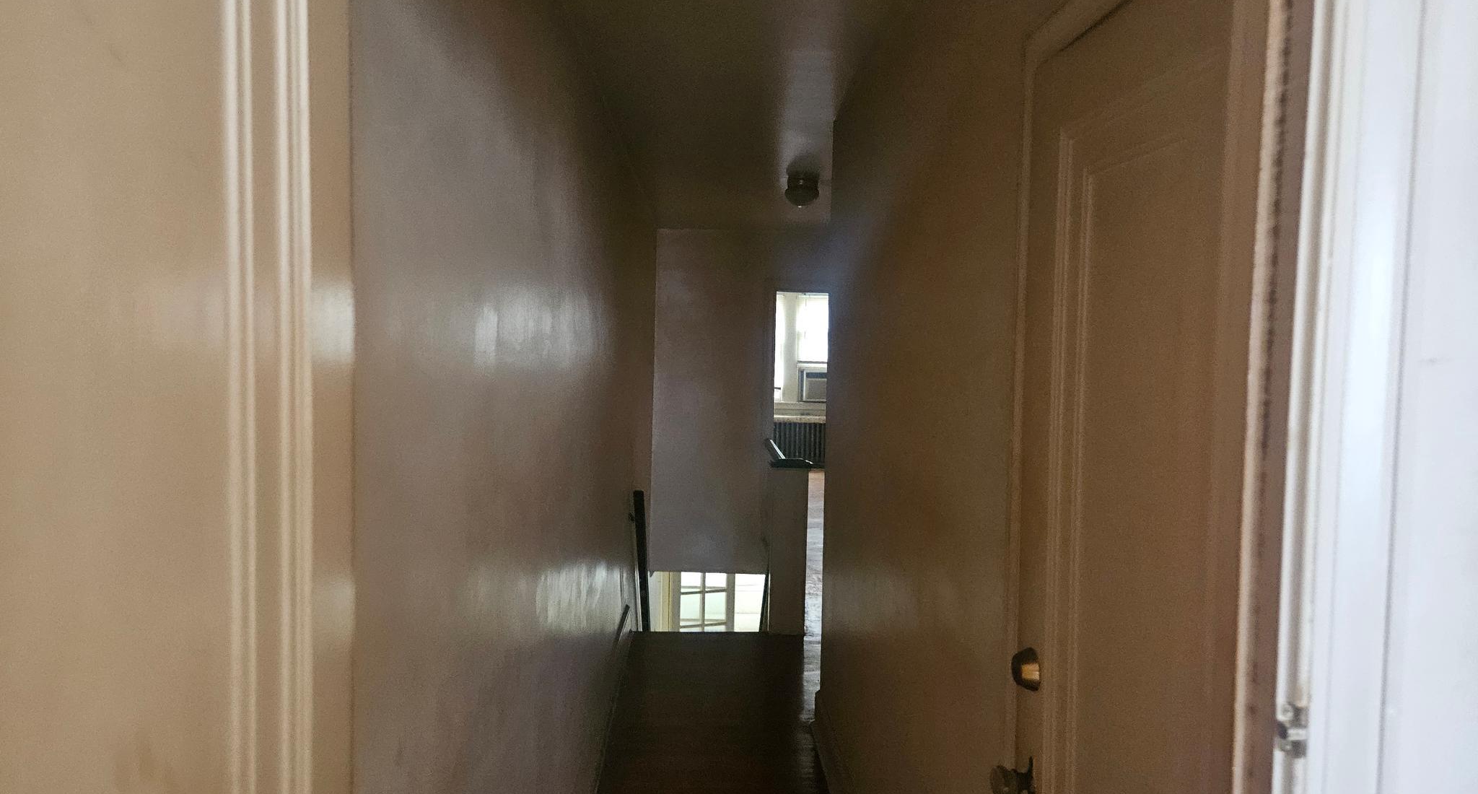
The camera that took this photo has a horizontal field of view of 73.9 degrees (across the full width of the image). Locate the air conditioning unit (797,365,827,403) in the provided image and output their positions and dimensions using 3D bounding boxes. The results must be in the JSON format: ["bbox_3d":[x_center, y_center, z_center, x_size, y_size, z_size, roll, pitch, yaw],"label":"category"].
[{"bbox_3d":[1.108,-0.154,12.814,0.580,0.386,0.480,1,4,-2],"label":"air conditioning unit"}]

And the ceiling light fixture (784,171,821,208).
[{"bbox_3d":[0.342,-1.104,5.274,0.183,0.172,0.183,1,4,-2],"label":"ceiling light fixture"}]

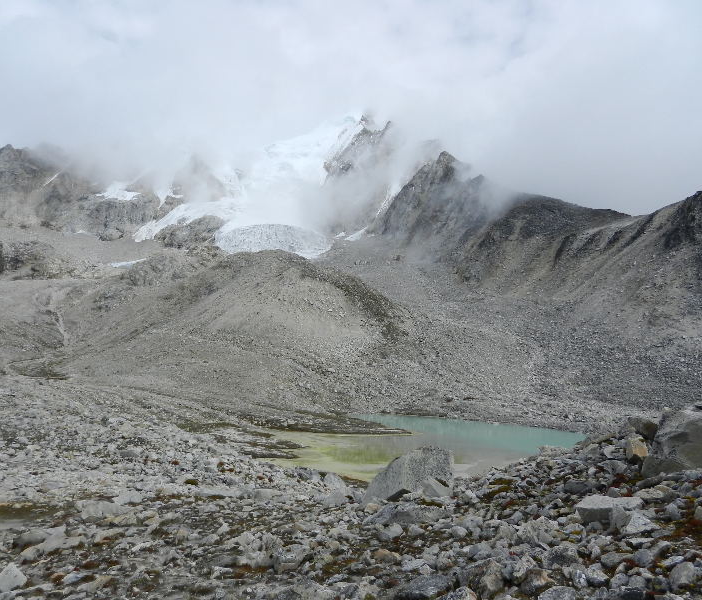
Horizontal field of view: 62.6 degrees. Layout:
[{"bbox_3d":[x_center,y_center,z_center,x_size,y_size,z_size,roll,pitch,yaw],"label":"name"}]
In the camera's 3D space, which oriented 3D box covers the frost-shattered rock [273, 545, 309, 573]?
[{"bbox_3d":[-0.690,2.997,6.700,0.410,0.250,0.320,0,-1,0],"label":"frost-shattered rock"}]

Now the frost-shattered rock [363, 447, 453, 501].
[{"bbox_3d":[1.254,3.827,12.600,1.900,1.100,1.300,0,-1,0],"label":"frost-shattered rock"}]

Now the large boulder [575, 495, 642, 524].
[{"bbox_3d":[3.922,3.198,8.800,1.030,0.340,0.600,0,-1,0],"label":"large boulder"}]

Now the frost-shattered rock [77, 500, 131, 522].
[{"bbox_3d":[-4.607,3.953,10.800,0.980,0.330,0.600,0,-1,0],"label":"frost-shattered rock"}]

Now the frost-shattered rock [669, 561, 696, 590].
[{"bbox_3d":[3.270,2.718,5.700,0.250,0.240,0.240,0,-1,0],"label":"frost-shattered rock"}]

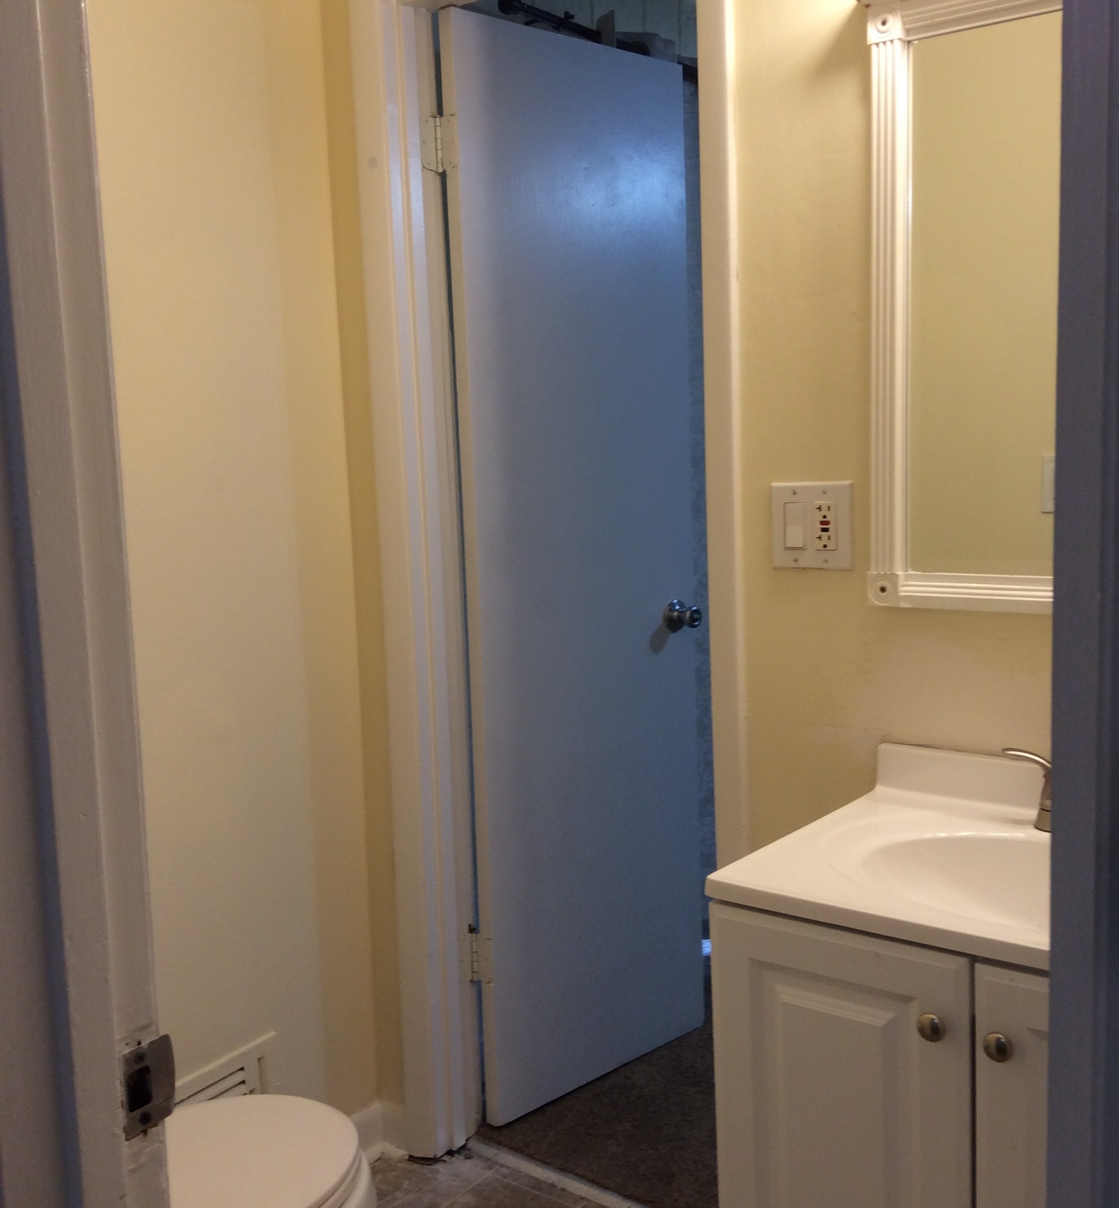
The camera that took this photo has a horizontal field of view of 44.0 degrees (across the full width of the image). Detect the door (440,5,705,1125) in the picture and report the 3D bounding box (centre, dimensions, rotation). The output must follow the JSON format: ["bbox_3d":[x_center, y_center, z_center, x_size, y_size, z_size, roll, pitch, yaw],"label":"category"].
[{"bbox_3d":[0.054,-0.050,2.716,0.611,2.032,0.036,-9,10,-44],"label":"door"}]

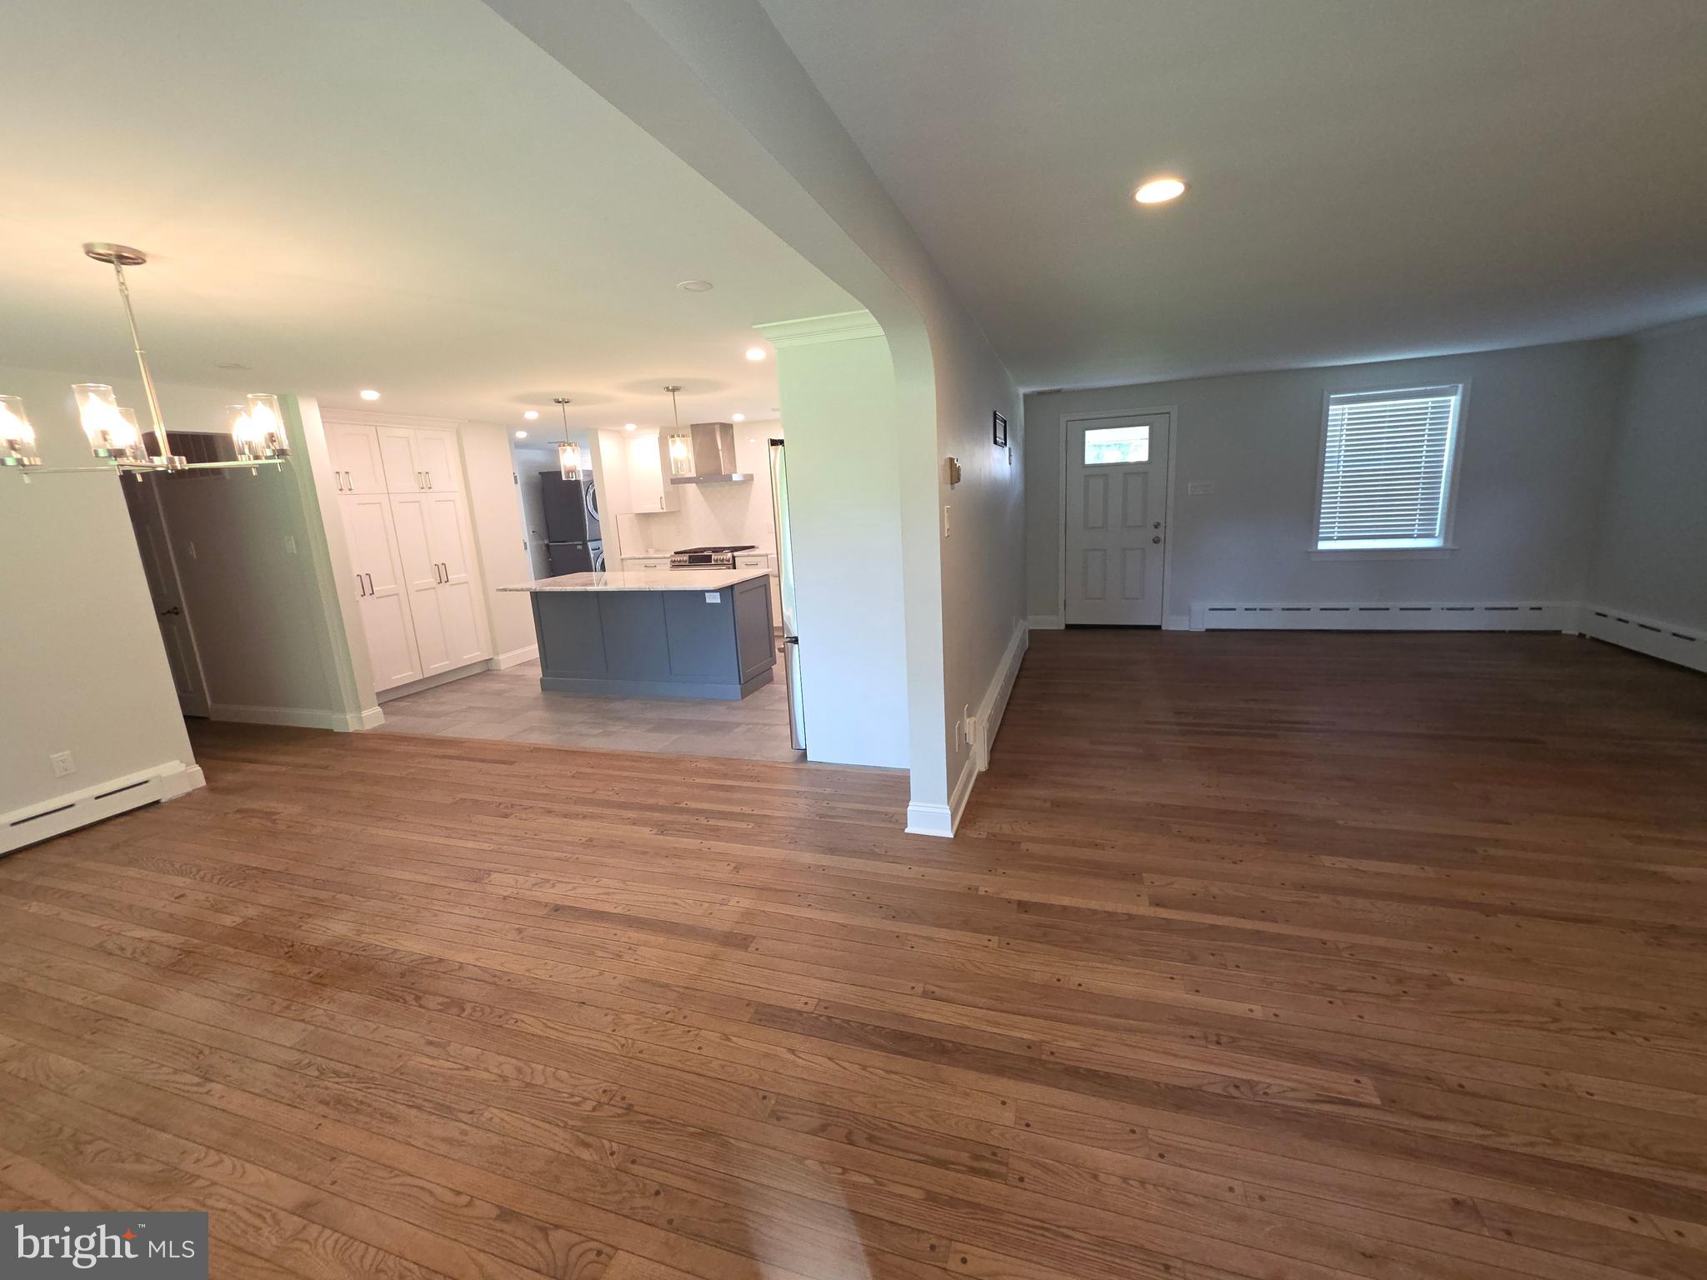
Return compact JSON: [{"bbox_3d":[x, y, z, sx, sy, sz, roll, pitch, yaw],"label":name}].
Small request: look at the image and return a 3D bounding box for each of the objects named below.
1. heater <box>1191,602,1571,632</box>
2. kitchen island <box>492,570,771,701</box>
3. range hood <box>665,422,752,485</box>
[{"bbox_3d":[4.729,-0.201,5.922,2.880,0.270,0.070,1,13,20],"label":"heater"},{"bbox_3d":[-1.745,-0.037,5.301,1.990,0.910,0.960,1,13,20],"label":"kitchen island"},{"bbox_3d":[-1.595,-2.071,7.159,0.750,0.660,0.500,1,13,20],"label":"range hood"}]

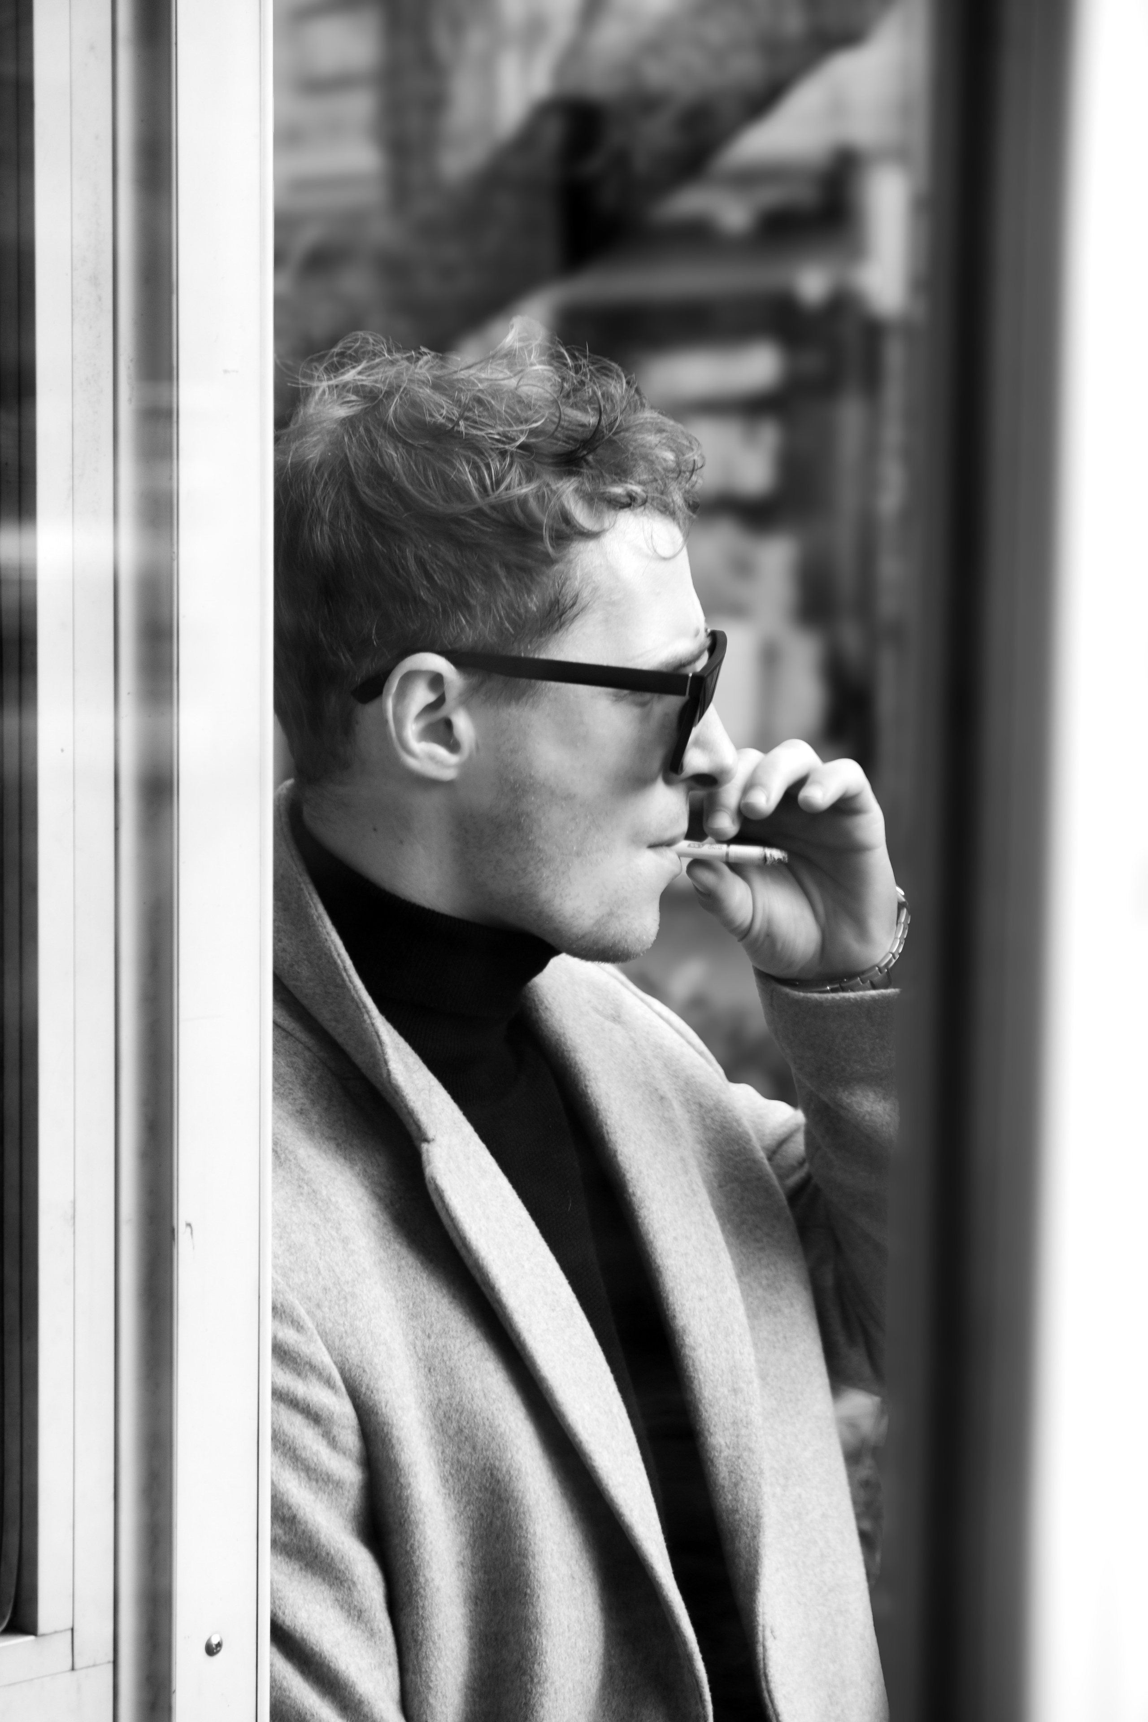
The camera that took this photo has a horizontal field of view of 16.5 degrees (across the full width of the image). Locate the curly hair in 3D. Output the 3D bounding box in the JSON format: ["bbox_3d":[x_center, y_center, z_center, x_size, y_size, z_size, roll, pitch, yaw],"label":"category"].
[{"bbox_3d":[-0.045,-0.137,1.770,0.208,0.202,0.180,2,6,8],"label":"curly hair"}]

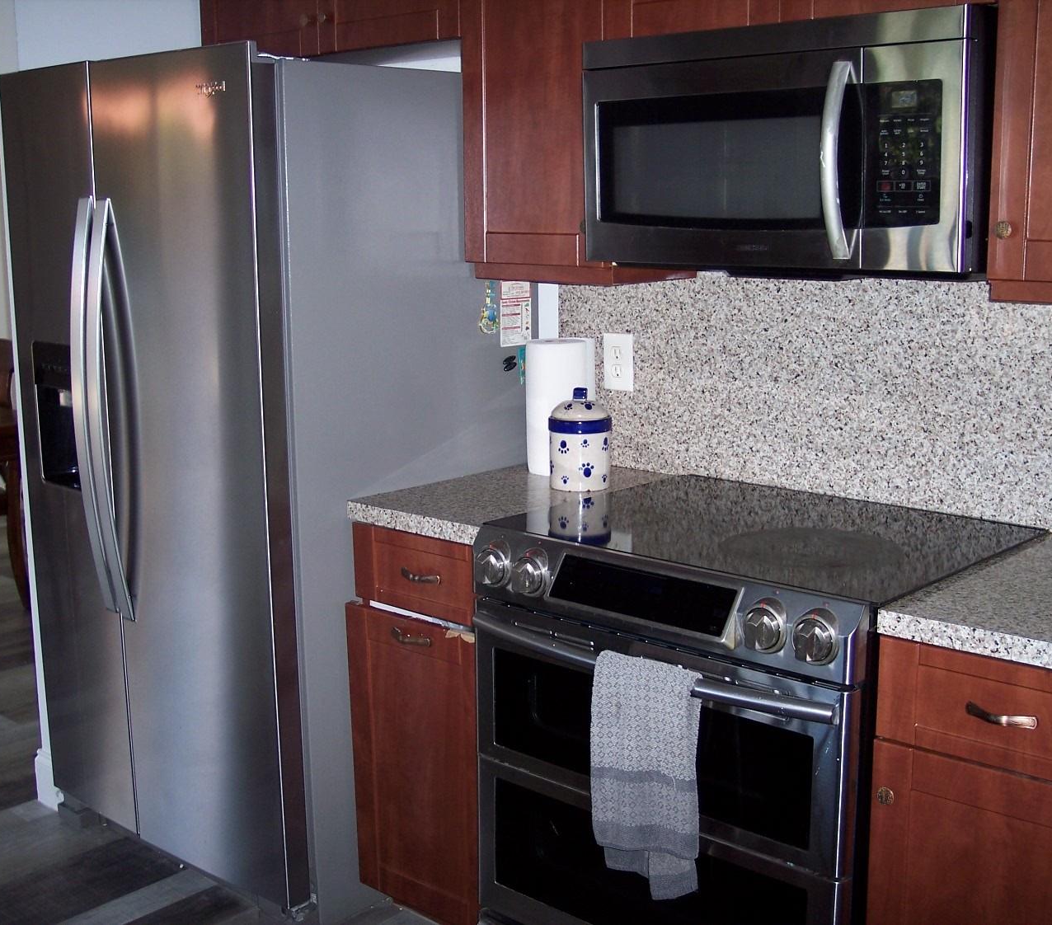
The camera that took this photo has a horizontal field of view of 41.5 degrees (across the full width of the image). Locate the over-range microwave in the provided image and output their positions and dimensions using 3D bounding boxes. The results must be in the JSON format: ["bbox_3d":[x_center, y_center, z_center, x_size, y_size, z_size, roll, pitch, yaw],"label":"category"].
[{"bbox_3d":[0.511,-0.549,2.453,0.745,0.410,0.410,9,14,42],"label":"over-range microwave"}]

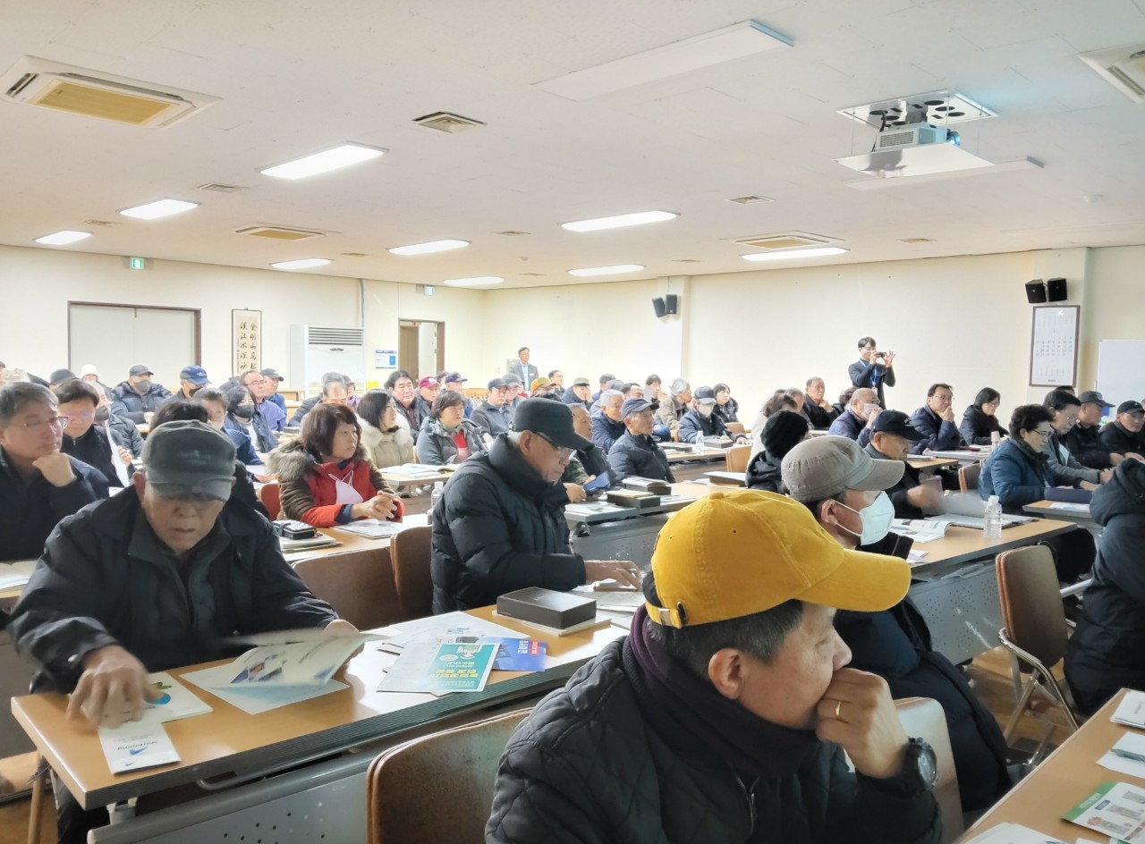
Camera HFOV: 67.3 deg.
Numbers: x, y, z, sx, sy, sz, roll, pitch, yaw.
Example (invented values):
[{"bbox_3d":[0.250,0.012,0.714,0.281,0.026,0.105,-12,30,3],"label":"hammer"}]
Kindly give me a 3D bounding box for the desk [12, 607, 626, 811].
[{"bbox_3d":[-0.203,0.882,2.058,1.800,0.735,0.465,-2,5,-40],"label":"desk"}]

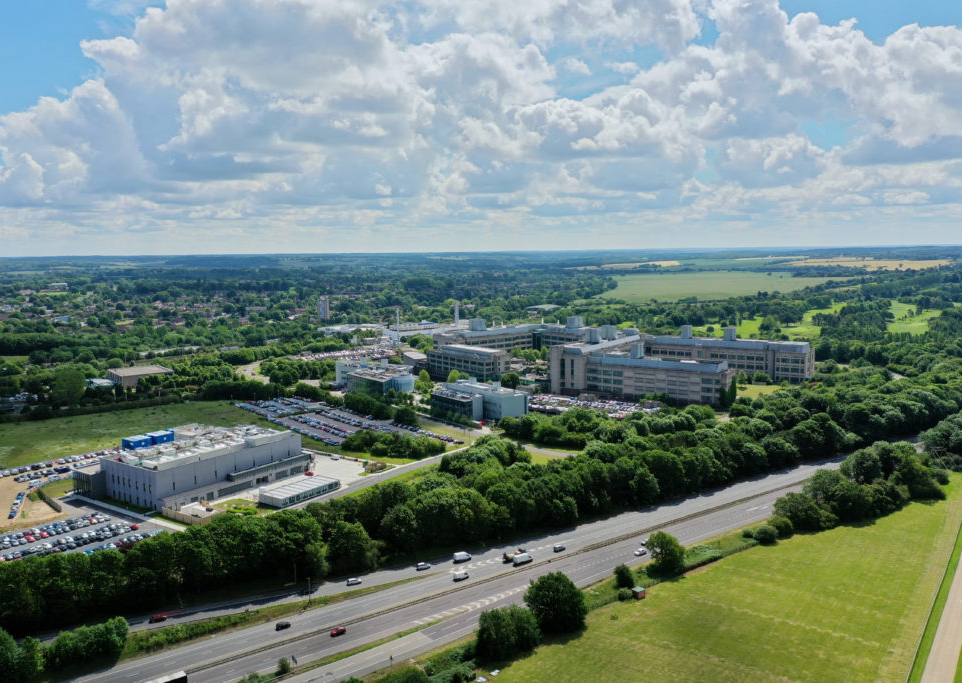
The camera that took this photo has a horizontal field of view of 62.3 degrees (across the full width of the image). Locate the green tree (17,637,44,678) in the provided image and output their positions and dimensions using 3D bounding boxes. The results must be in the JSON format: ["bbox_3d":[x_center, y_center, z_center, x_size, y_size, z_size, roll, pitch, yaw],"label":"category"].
[{"bbox_3d":[-106.100,74.530,188.050,5.680,9.780,5.680,-1,7,0],"label":"green tree"}]

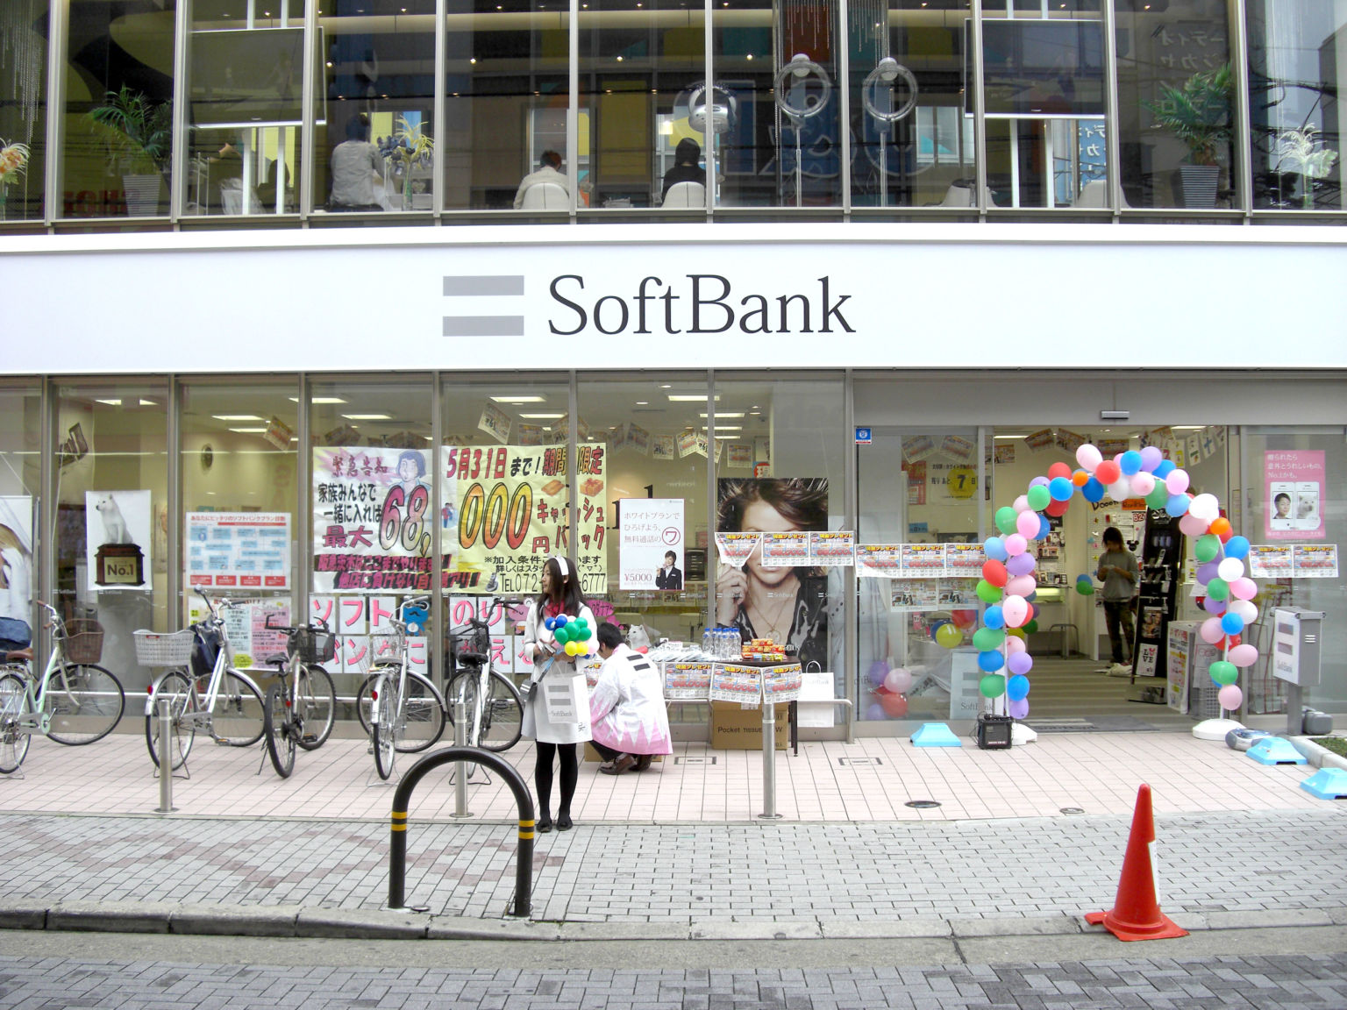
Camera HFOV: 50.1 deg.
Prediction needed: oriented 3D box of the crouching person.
[{"bbox_3d":[-0.306,1.355,10.100,0.650,1.050,0.560,-1,-2,44],"label":"crouching person"}]

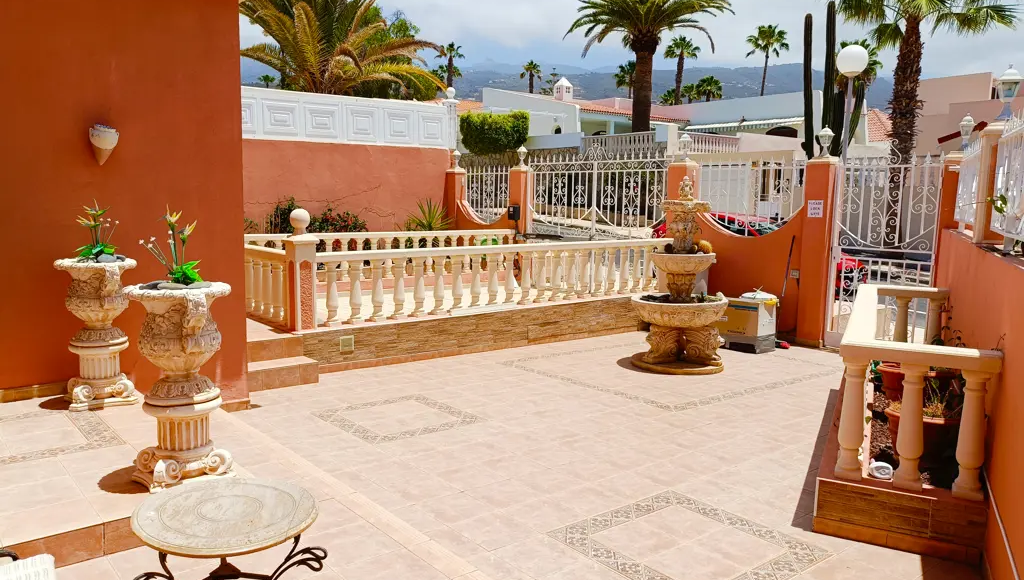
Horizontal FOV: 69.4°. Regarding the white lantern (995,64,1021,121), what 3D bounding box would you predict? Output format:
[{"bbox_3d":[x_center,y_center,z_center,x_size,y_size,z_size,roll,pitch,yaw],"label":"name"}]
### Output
[{"bbox_3d":[3.283,-1.307,4.880,0.165,0.370,0.165,4,7,27],"label":"white lantern"}]

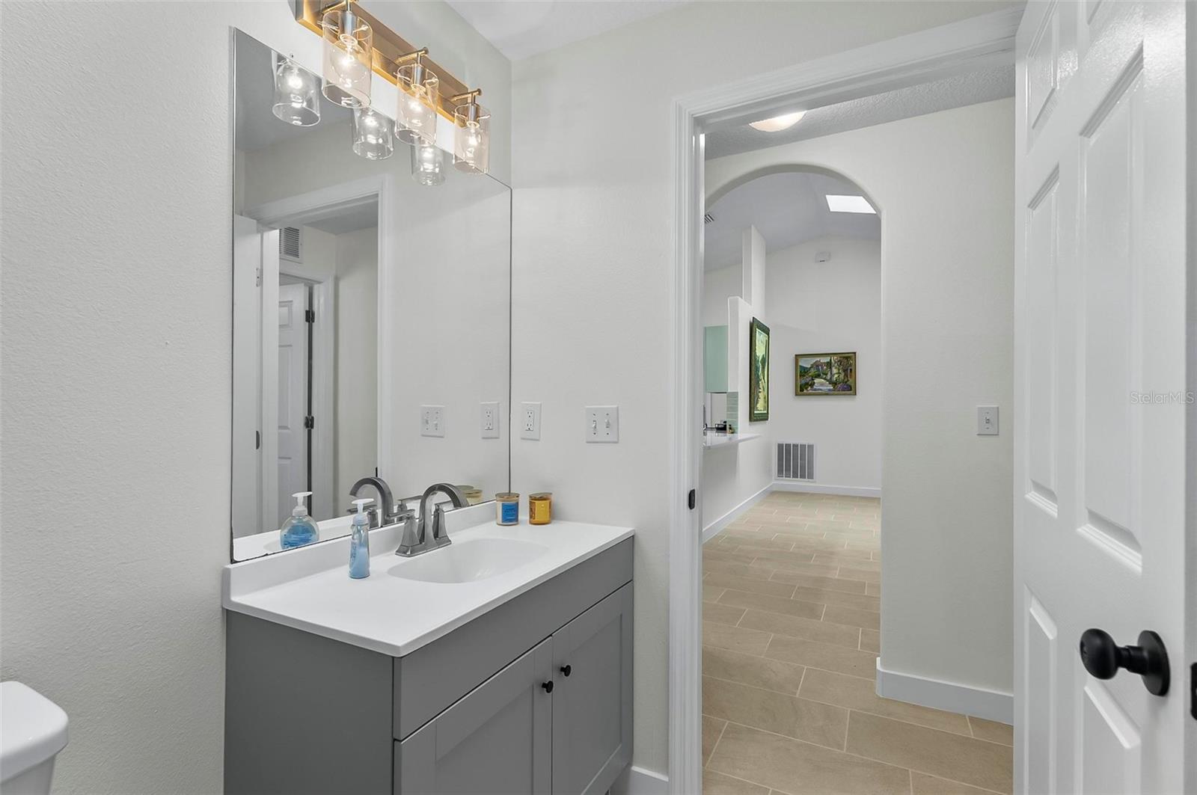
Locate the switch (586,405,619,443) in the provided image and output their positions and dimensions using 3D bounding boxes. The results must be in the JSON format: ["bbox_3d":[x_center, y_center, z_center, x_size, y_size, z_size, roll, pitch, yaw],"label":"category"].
[{"bbox_3d":[0.009,0.086,1.707,0.118,0.119,0.018,0,-1,27],"label":"switch"}]

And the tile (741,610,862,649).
[{"bbox_3d":[1.097,1.270,2.915,0.603,0.010,0.298,-1,-2,27],"label":"tile"}]

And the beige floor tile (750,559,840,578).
[{"bbox_3d":[1.501,1.295,4.057,0.603,0.010,0.298,-1,-2,27],"label":"beige floor tile"}]

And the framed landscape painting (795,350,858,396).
[{"bbox_3d":[3.159,-0.316,7.365,0.780,0.587,0.030,0,-1,27],"label":"framed landscape painting"}]

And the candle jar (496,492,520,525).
[{"bbox_3d":[-0.295,0.363,1.731,0.077,0.095,0.077,0,-1,0],"label":"candle jar"}]

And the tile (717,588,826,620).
[{"bbox_3d":[1.077,1.296,3.318,0.607,0.010,0.297,0,-1,27],"label":"tile"}]

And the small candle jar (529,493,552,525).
[{"bbox_3d":[-0.193,0.366,1.744,0.073,0.093,0.073,0,-1,0],"label":"small candle jar"}]

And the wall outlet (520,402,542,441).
[{"bbox_3d":[-0.229,0.082,1.807,0.079,0.124,0.008,-1,-2,27],"label":"wall outlet"}]

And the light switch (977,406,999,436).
[{"bbox_3d":[1.548,0.092,2.108,0.071,0.118,0.018,0,-1,27],"label":"light switch"}]

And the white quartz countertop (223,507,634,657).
[{"bbox_3d":[-0.318,0.383,1.359,0.487,0.077,0.926,0,-1,27],"label":"white quartz countertop"}]

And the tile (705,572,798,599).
[{"bbox_3d":[1.022,1.287,3.630,0.603,0.010,0.298,-1,-2,27],"label":"tile"}]

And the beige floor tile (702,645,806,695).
[{"bbox_3d":[0.626,1.262,2.484,0.603,0.010,0.298,-1,-2,27],"label":"beige floor tile"}]

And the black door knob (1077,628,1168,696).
[{"bbox_3d":[0.601,0.300,0.613,0.065,0.070,0.070,-1,-2,27],"label":"black door knob"}]

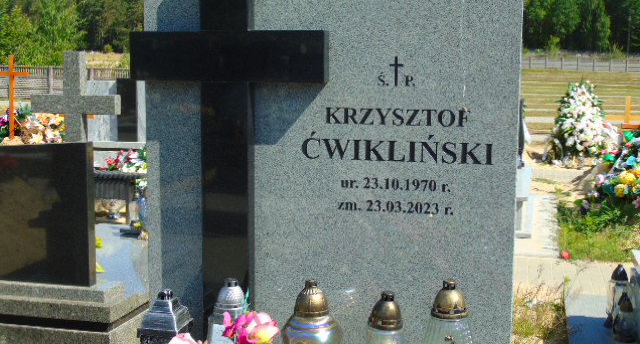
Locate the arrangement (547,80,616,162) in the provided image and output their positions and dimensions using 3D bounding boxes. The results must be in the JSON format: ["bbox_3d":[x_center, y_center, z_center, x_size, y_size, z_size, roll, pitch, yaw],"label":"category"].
[{"bbox_3d":[3.247,-0.629,10.750,0.780,1.020,0.500,0,7,-5],"label":"arrangement"}]

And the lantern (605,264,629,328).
[{"bbox_3d":[1.321,0.551,3.750,0.105,0.280,0.105,2,7,13],"label":"lantern"}]

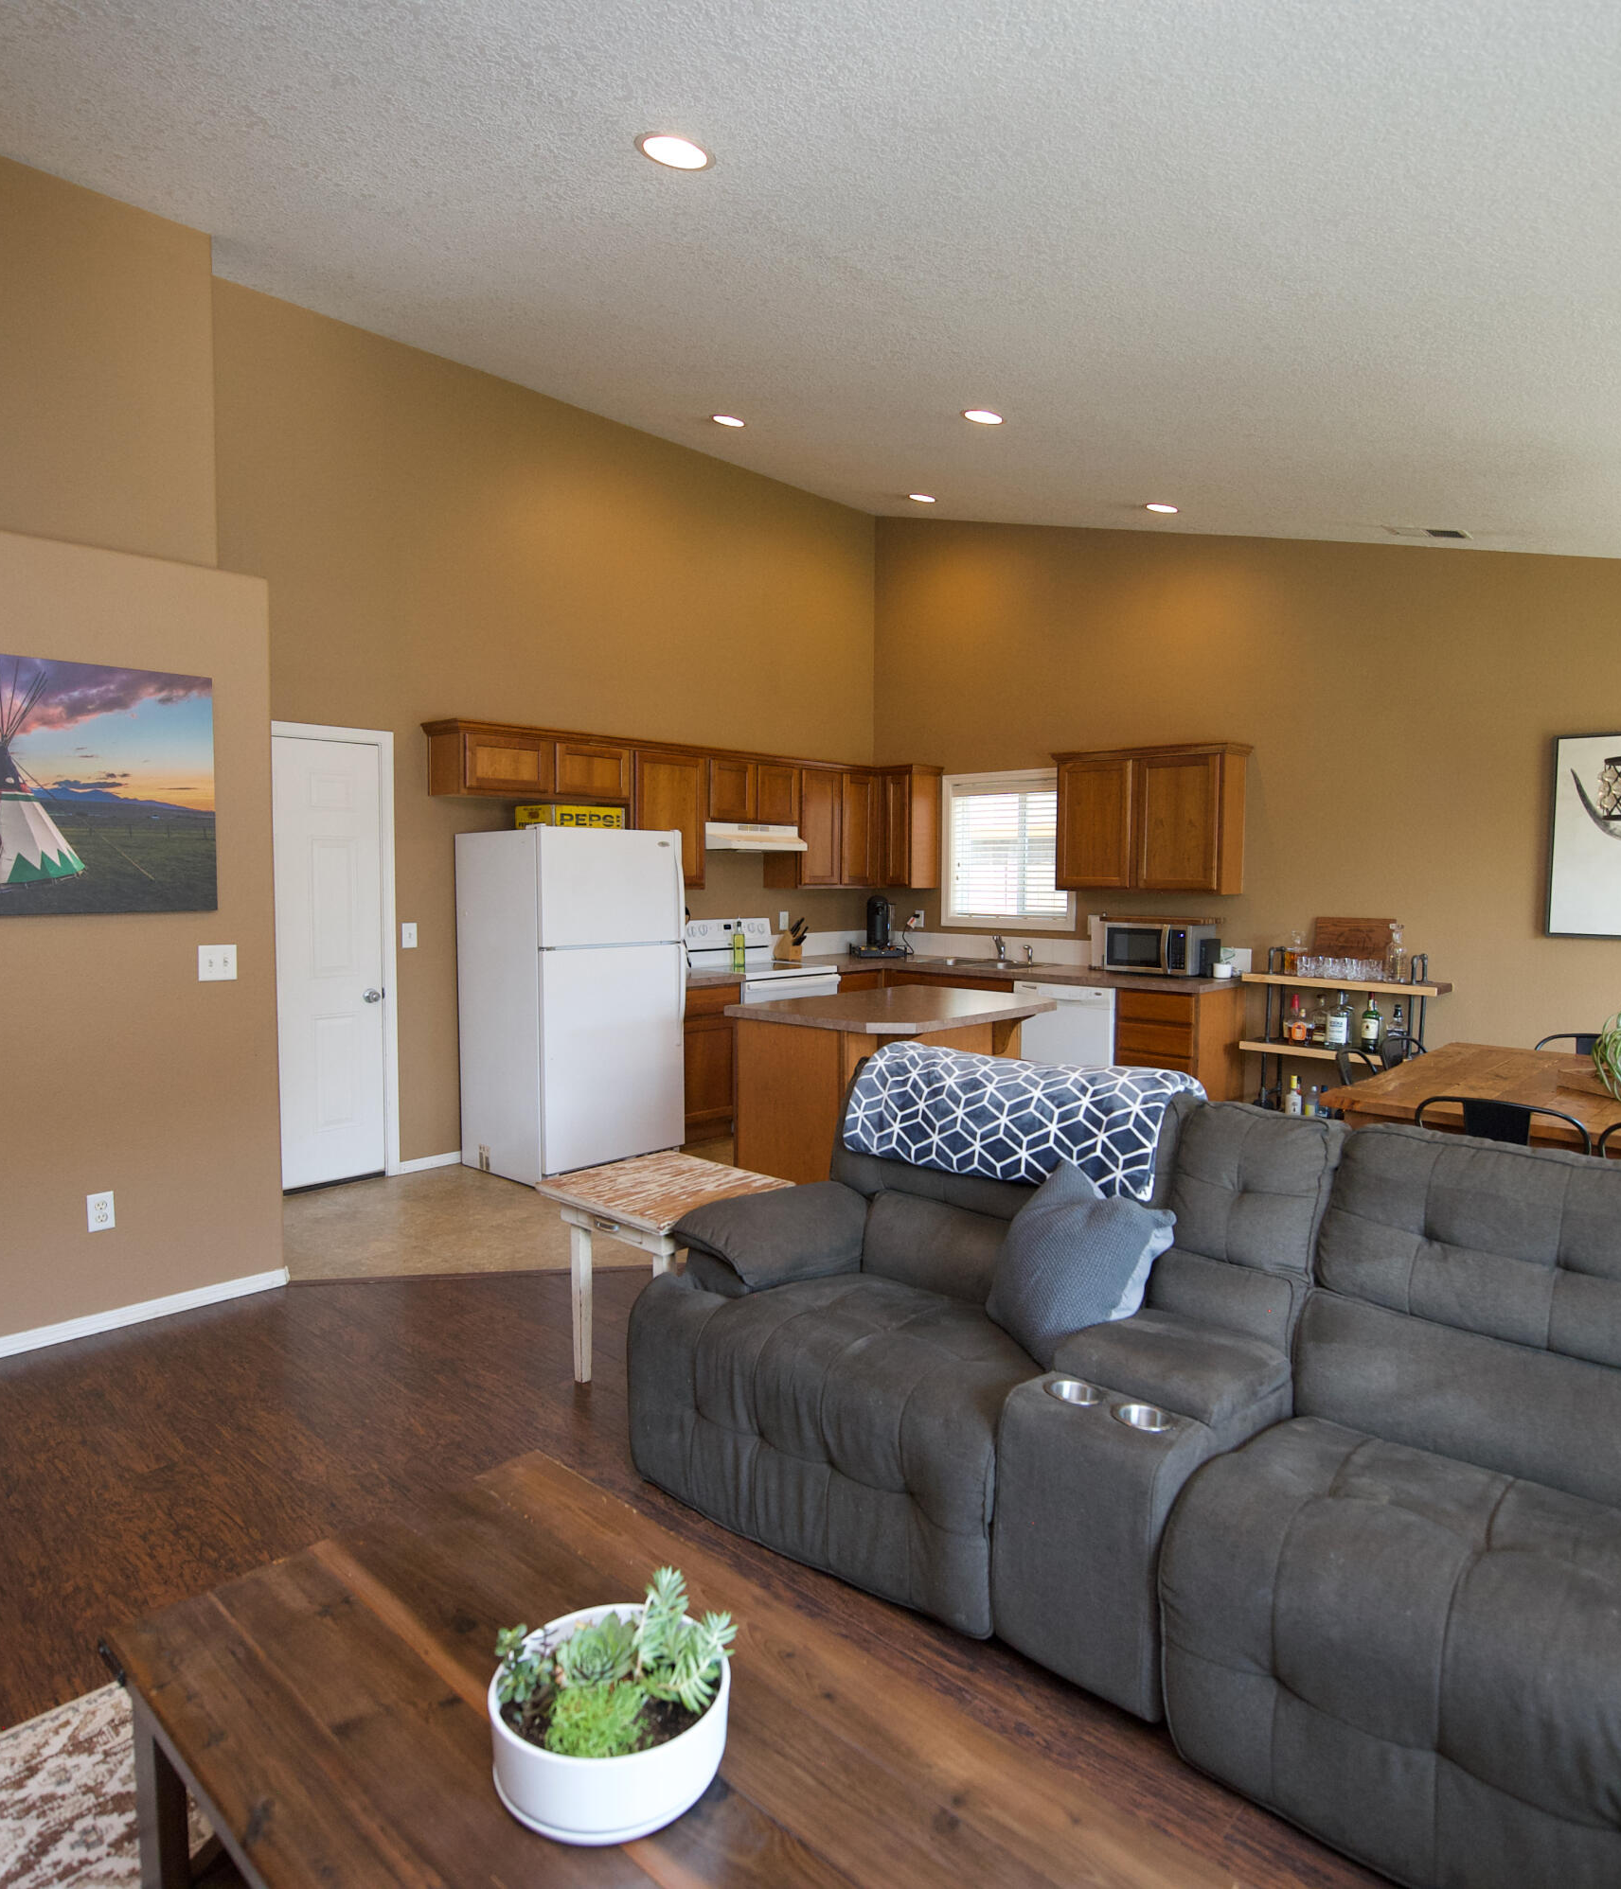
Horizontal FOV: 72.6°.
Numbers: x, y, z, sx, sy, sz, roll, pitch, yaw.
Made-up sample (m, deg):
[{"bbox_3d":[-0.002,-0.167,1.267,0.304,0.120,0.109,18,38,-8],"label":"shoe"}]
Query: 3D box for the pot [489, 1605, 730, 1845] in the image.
[{"bbox_3d":[-0.224,0.864,1.249,0.258,0.092,0.258,0,3,0],"label":"pot"}]

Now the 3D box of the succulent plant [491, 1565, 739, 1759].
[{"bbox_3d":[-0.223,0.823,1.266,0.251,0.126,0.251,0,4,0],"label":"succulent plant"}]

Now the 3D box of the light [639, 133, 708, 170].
[{"bbox_3d":[-0.311,-1.813,2.521,0.185,0.035,0.185,-3,20,-44],"label":"light"}]

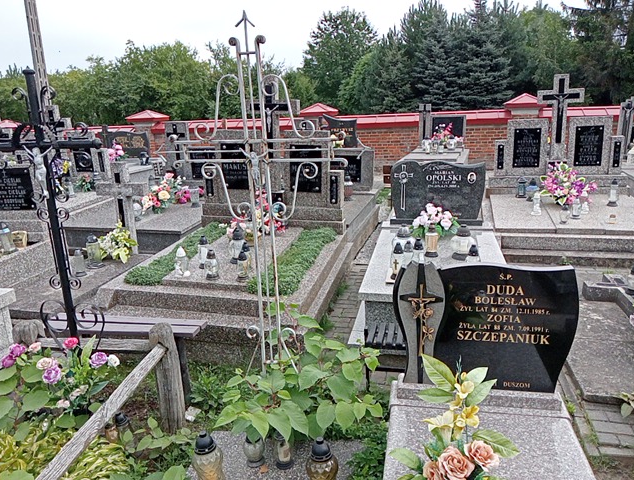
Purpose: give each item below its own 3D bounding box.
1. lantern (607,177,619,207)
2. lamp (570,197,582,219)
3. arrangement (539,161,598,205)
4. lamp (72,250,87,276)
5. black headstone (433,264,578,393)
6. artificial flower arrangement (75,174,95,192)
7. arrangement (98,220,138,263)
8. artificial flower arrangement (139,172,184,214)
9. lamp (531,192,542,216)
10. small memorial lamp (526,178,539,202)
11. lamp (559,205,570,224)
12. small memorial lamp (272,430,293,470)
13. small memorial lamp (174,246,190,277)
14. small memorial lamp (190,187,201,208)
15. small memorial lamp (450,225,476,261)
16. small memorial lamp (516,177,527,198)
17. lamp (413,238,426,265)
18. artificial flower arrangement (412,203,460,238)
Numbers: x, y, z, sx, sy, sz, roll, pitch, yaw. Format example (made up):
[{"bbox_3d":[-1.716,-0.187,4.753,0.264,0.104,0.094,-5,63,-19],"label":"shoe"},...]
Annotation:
[{"bbox_3d":[3.703,-0.589,6.454,0.132,0.319,0.132,1,15,13],"label":"lantern"},{"bbox_3d":[2.791,-0.347,5.569,0.093,0.238,0.093,2,16,13],"label":"lamp"},{"bbox_3d":[3.298,-0.744,6.749,0.684,0.505,0.420,1,15,13],"label":"arrangement"},{"bbox_3d":[-2.239,0.209,4.855,0.108,0.249,0.108,2,16,13],"label":"lamp"},{"bbox_3d":[0.875,0.411,2.443,0.622,0.612,0.070,1,15,13],"label":"black headstone"},{"bbox_3d":[-3.408,-0.836,7.609,0.265,0.224,0.214,1,16,12],"label":"artificial flower arrangement"},{"bbox_3d":[-2.041,0.002,5.301,0.398,0.391,0.318,2,16,13],"label":"arrangement"},{"bbox_3d":[-1.872,-0.566,6.236,0.529,0.477,0.396,2,16,13],"label":"artificial flower arrangement"},{"bbox_3d":[2.685,-0.441,6.314,0.116,0.254,0.116,1,15,13],"label":"lamp"},{"bbox_3d":[2.910,-0.674,6.971,0.154,0.300,0.154,1,16,12],"label":"small memorial lamp"},{"bbox_3d":[2.586,-0.266,5.387,0.086,0.194,0.086,2,16,13],"label":"lamp"},{"bbox_3d":[-0.152,0.950,2.366,0.081,0.174,0.081,1,16,12],"label":"small memorial lamp"},{"bbox_3d":[-1.082,0.167,4.139,0.110,0.229,0.099,2,16,13],"label":"small memorial lamp"},{"bbox_3d":[-1.609,-0.564,6.841,0.112,0.260,0.112,1,16,12],"label":"small memorial lamp"},{"bbox_3d":[1.169,0.013,4.122,0.198,0.261,0.198,1,16,12],"label":"small memorial lamp"},{"bbox_3d":[2.849,-0.735,7.195,0.139,0.288,0.139,1,16,12],"label":"small memorial lamp"},{"bbox_3d":[0.779,0.102,3.915,0.080,0.227,0.080,1,16,12],"label":"lamp"},{"bbox_3d":[1.163,-0.192,5.070,0.454,0.326,0.330,1,15,13],"label":"artificial flower arrangement"}]

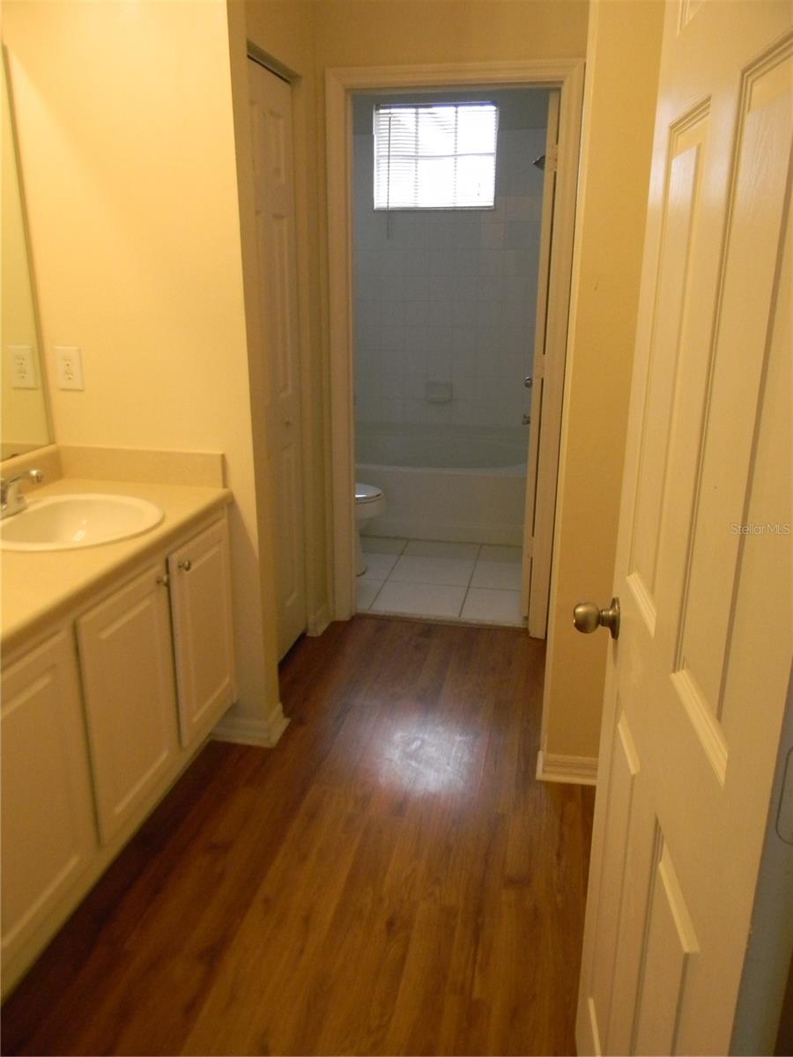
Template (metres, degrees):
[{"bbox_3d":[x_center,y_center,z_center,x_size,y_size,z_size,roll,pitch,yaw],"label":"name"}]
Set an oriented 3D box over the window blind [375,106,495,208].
[{"bbox_3d":[0.232,-2.258,5.202,0.753,0.594,0.040,4,17,11],"label":"window blind"}]

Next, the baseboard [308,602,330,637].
[{"bbox_3d":[-0.320,0.379,3.558,0.050,0.075,0.171,4,17,11],"label":"baseboard"}]

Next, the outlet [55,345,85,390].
[{"bbox_3d":[-0.944,-0.461,2.461,0.079,0.123,0.007,4,17,11],"label":"outlet"}]

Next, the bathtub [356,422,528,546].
[{"bbox_3d":[0.108,-0.290,5.169,1.524,0.420,1.015,4,17,11],"label":"bathtub"}]

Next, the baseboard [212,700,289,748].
[{"bbox_3d":[-0.470,0.619,2.771,0.204,0.074,0.181,4,17,11],"label":"baseboard"}]

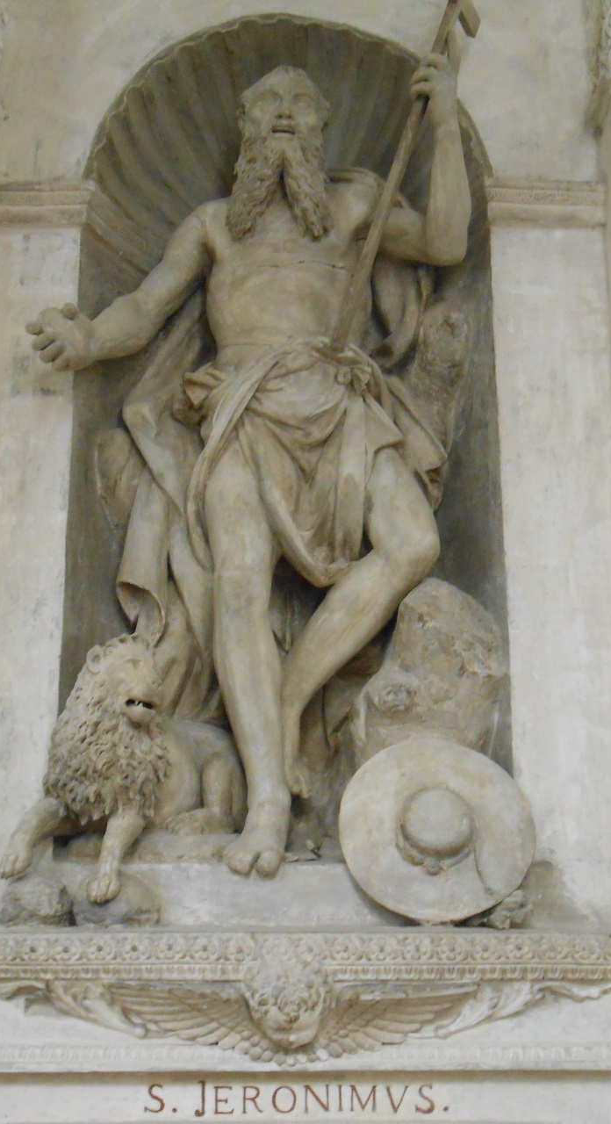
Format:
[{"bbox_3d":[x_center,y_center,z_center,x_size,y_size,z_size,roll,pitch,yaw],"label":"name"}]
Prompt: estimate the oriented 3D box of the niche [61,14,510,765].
[{"bbox_3d":[-0.045,-0.324,4.026,1.010,2.190,0.470,0,-19,0],"label":"niche"}]

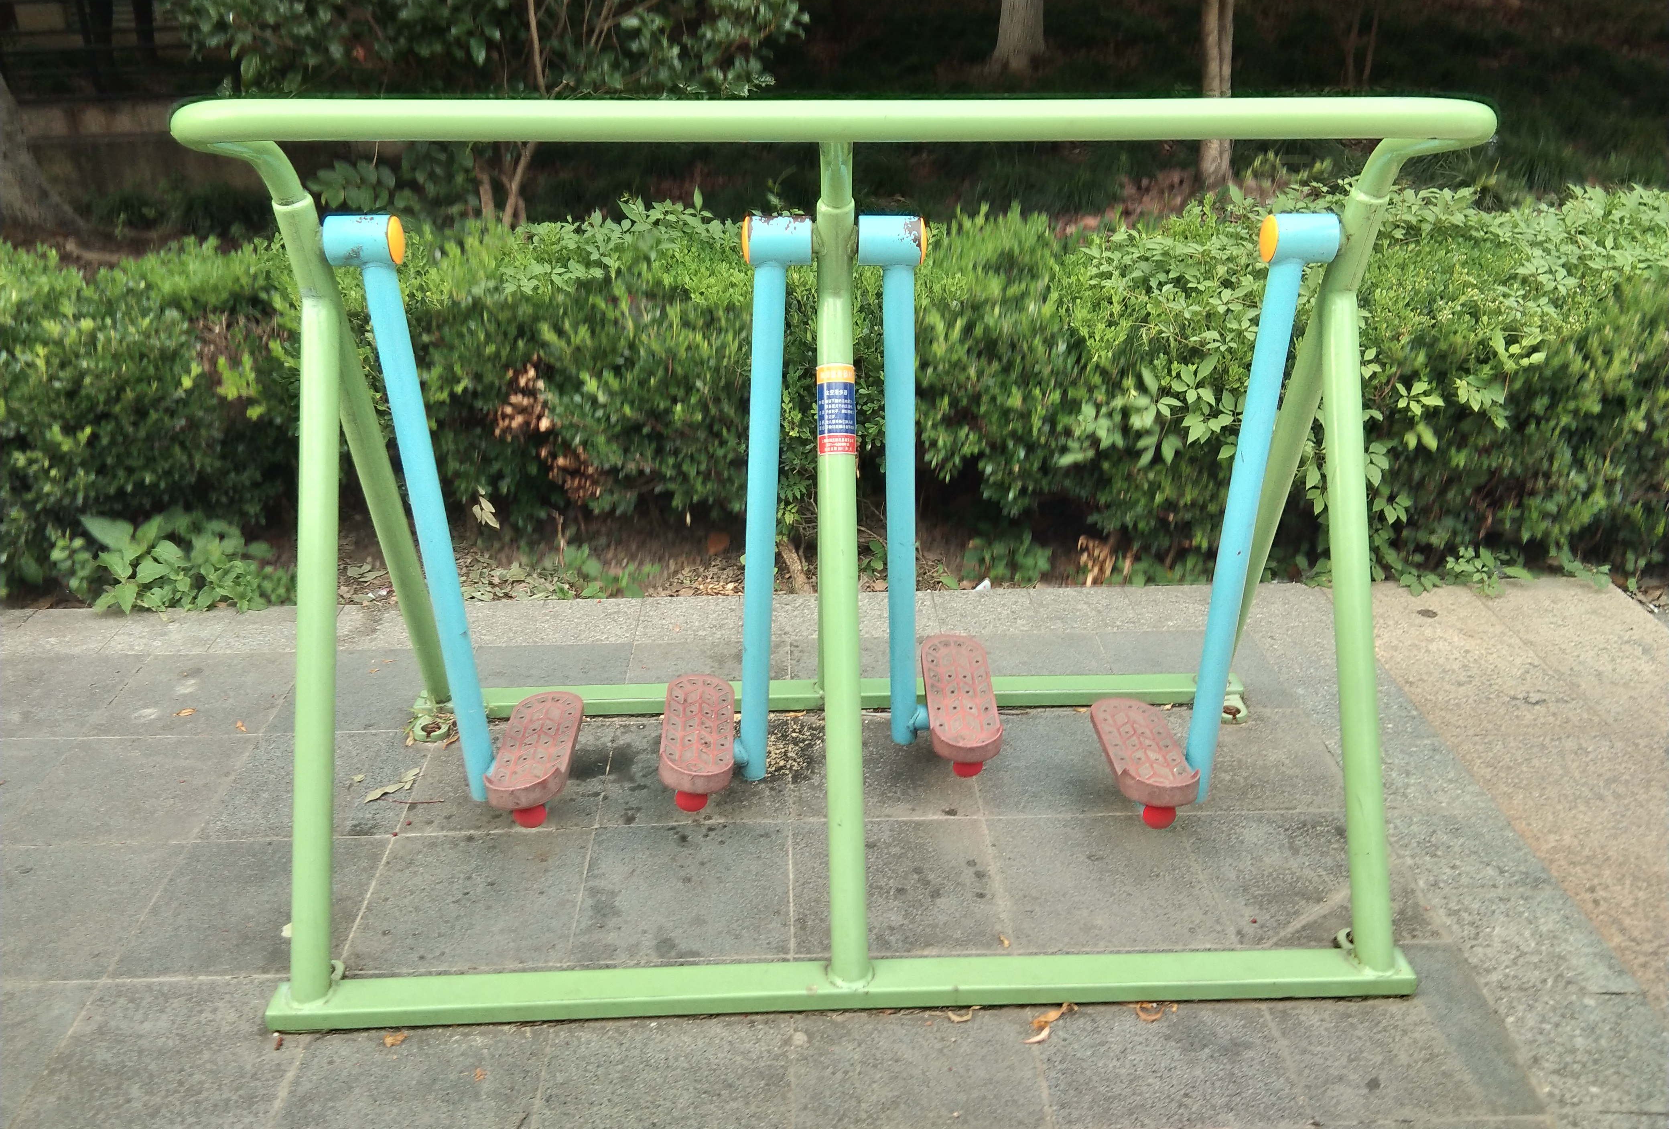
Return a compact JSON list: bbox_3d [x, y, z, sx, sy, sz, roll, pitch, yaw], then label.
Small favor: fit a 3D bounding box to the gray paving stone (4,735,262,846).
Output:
[{"bbox_3d":[-1.430,0.472,3.063,0.389,0.040,0.405,-1,24,-1],"label":"gray paving stone"}]

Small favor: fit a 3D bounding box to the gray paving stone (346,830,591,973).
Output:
[{"bbox_3d":[-0.646,0.618,2.706,0.385,0.040,0.411,-1,24,-1],"label":"gray paving stone"}]

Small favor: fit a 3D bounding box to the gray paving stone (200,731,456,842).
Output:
[{"bbox_3d":[-1.045,0.465,3.079,0.392,0.040,0.408,-1,23,-1],"label":"gray paving stone"}]

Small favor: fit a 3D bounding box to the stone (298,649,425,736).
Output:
[{"bbox_3d":[-1.058,0.303,3.456,0.392,0.040,0.407,-1,23,-1],"label":"stone"}]

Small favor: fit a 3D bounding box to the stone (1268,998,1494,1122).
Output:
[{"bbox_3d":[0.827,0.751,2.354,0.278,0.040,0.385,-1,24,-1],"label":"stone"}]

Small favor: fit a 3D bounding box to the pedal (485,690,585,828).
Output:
[{"bbox_3d":[-0.570,0.373,2.885,0.138,0.104,0.388,-1,25,0],"label":"pedal"}]

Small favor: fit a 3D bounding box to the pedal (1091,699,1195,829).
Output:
[{"bbox_3d":[0.586,0.374,2.854,0.138,0.104,0.388,-2,21,-2],"label":"pedal"}]

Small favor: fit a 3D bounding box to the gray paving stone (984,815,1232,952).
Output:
[{"bbox_3d":[0.405,0.494,2.275,0.315,0.040,0.336,-1,24,-1],"label":"gray paving stone"}]

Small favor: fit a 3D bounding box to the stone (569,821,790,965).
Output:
[{"bbox_3d":[-0.263,0.601,2.689,0.374,0.040,0.401,-1,24,-2],"label":"stone"}]

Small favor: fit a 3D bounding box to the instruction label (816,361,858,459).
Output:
[{"bbox_3d":[0.004,-0.249,2.404,0.061,0.146,0.024,-2,0,0],"label":"instruction label"}]

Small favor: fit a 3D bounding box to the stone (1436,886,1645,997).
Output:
[{"bbox_3d":[1.177,0.656,2.558,0.255,0.040,0.285,-1,24,-1],"label":"stone"}]

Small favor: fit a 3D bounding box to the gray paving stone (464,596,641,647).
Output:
[{"bbox_3d":[-0.713,0.164,3.741,0.443,0.040,0.247,-1,24,-1],"label":"gray paving stone"}]

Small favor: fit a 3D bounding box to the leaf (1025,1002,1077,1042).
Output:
[{"bbox_3d":[0.337,0.713,2.344,0.039,0.015,0.122,16,29,34],"label":"leaf"}]

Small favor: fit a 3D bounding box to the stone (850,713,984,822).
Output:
[{"bbox_3d":[0.098,0.436,3.095,0.373,0.040,0.405,-1,24,-1],"label":"stone"}]

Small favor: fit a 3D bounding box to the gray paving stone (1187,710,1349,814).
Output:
[{"bbox_3d":[0.853,0.420,3.123,0.380,0.040,0.407,-1,23,-1],"label":"gray paving stone"}]

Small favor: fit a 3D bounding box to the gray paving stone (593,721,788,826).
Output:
[{"bbox_3d":[-0.277,0.440,3.059,0.374,0.040,0.408,-1,24,-2],"label":"gray paving stone"}]

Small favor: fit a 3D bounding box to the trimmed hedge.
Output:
[{"bbox_3d":[-0.049,-0.497,3.966,4.700,0.820,0.880,-1,25,-1],"label":"trimmed hedge"}]

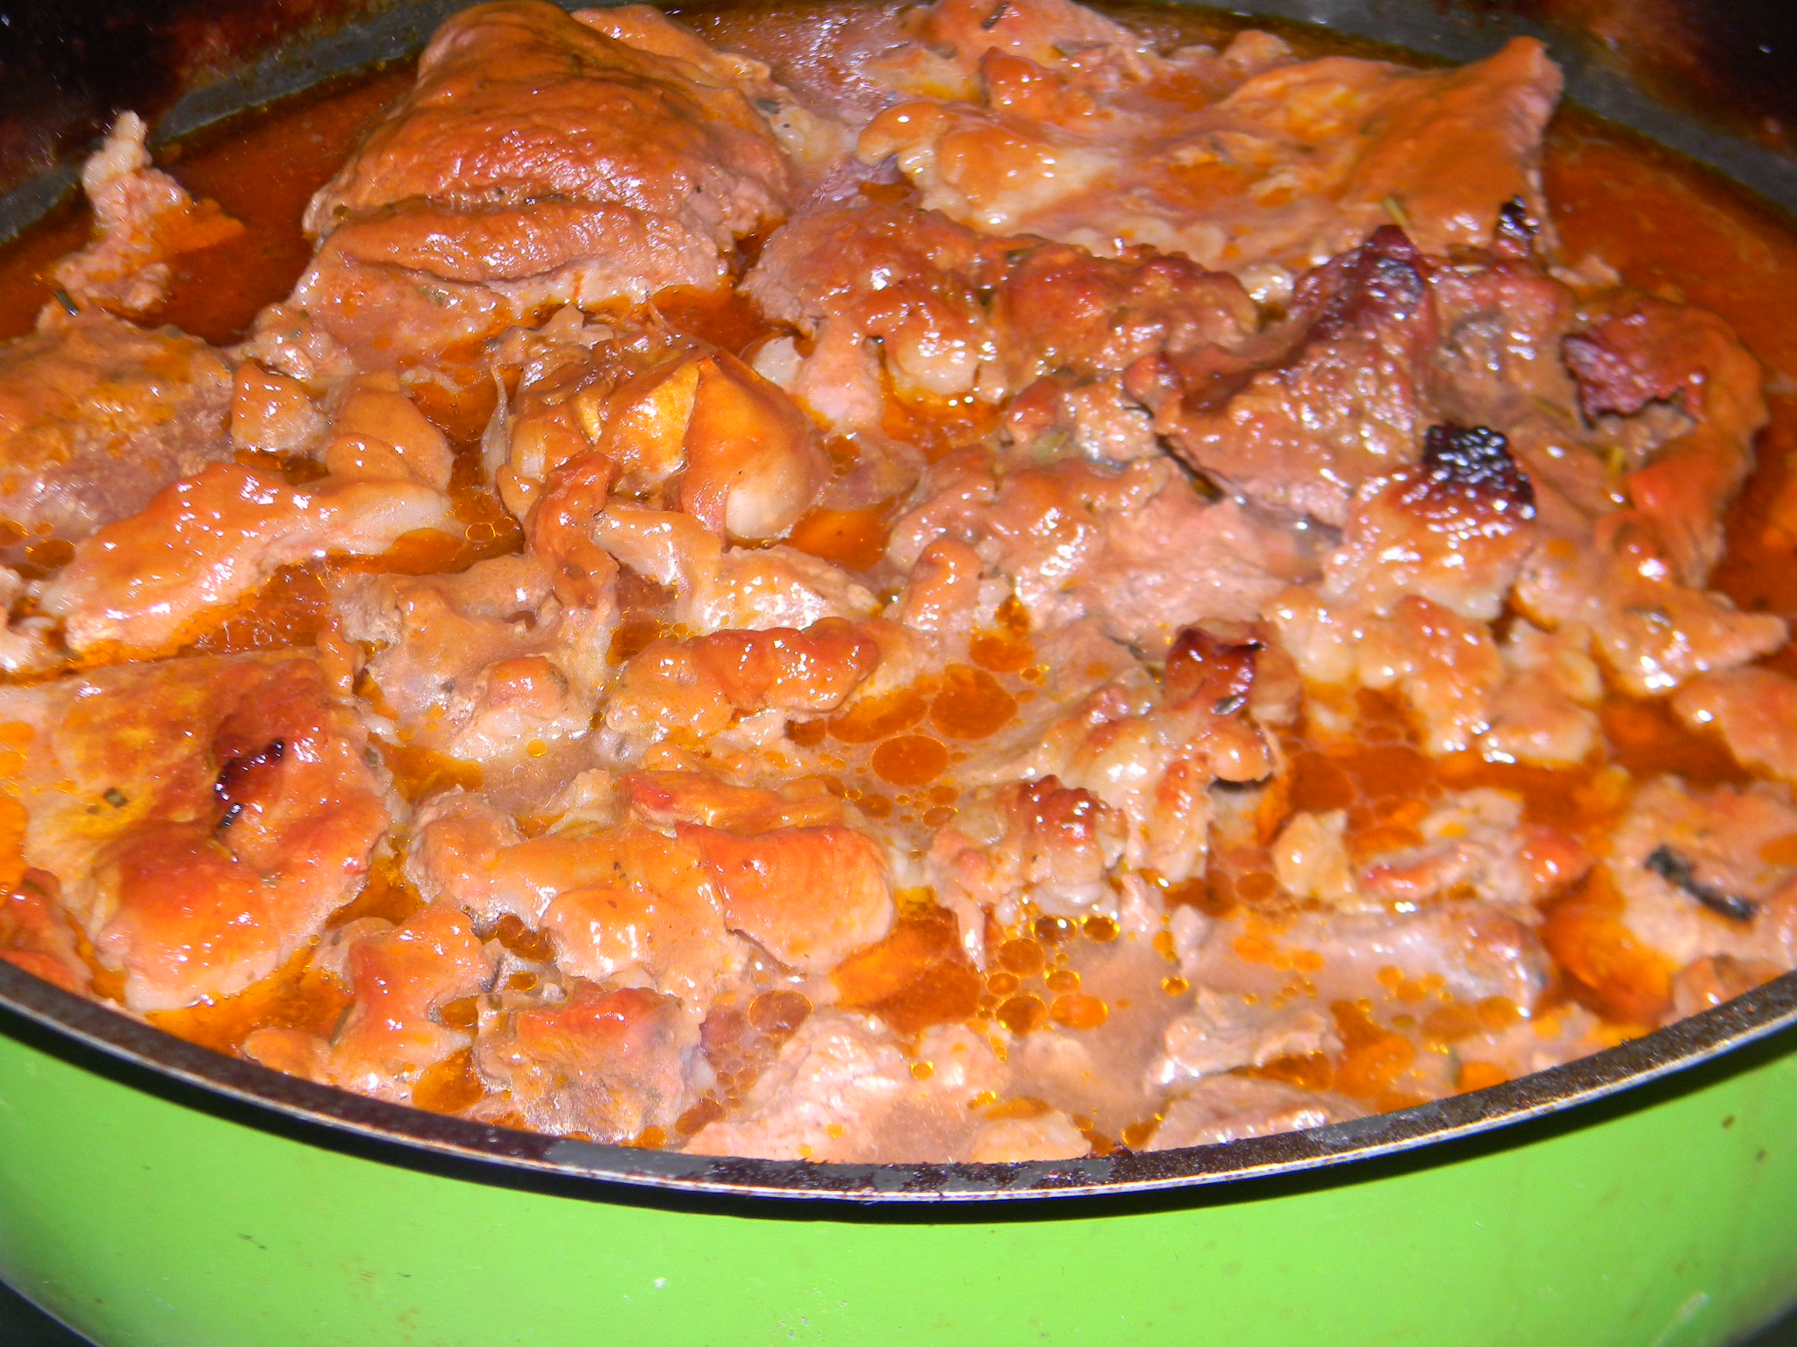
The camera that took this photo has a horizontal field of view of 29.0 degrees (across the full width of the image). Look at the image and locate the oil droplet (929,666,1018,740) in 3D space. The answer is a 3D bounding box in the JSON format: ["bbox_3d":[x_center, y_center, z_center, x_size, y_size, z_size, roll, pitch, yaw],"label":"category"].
[{"bbox_3d":[0.009,0.003,0.400,0.010,0.002,0.012,0,40,0],"label":"oil droplet"}]

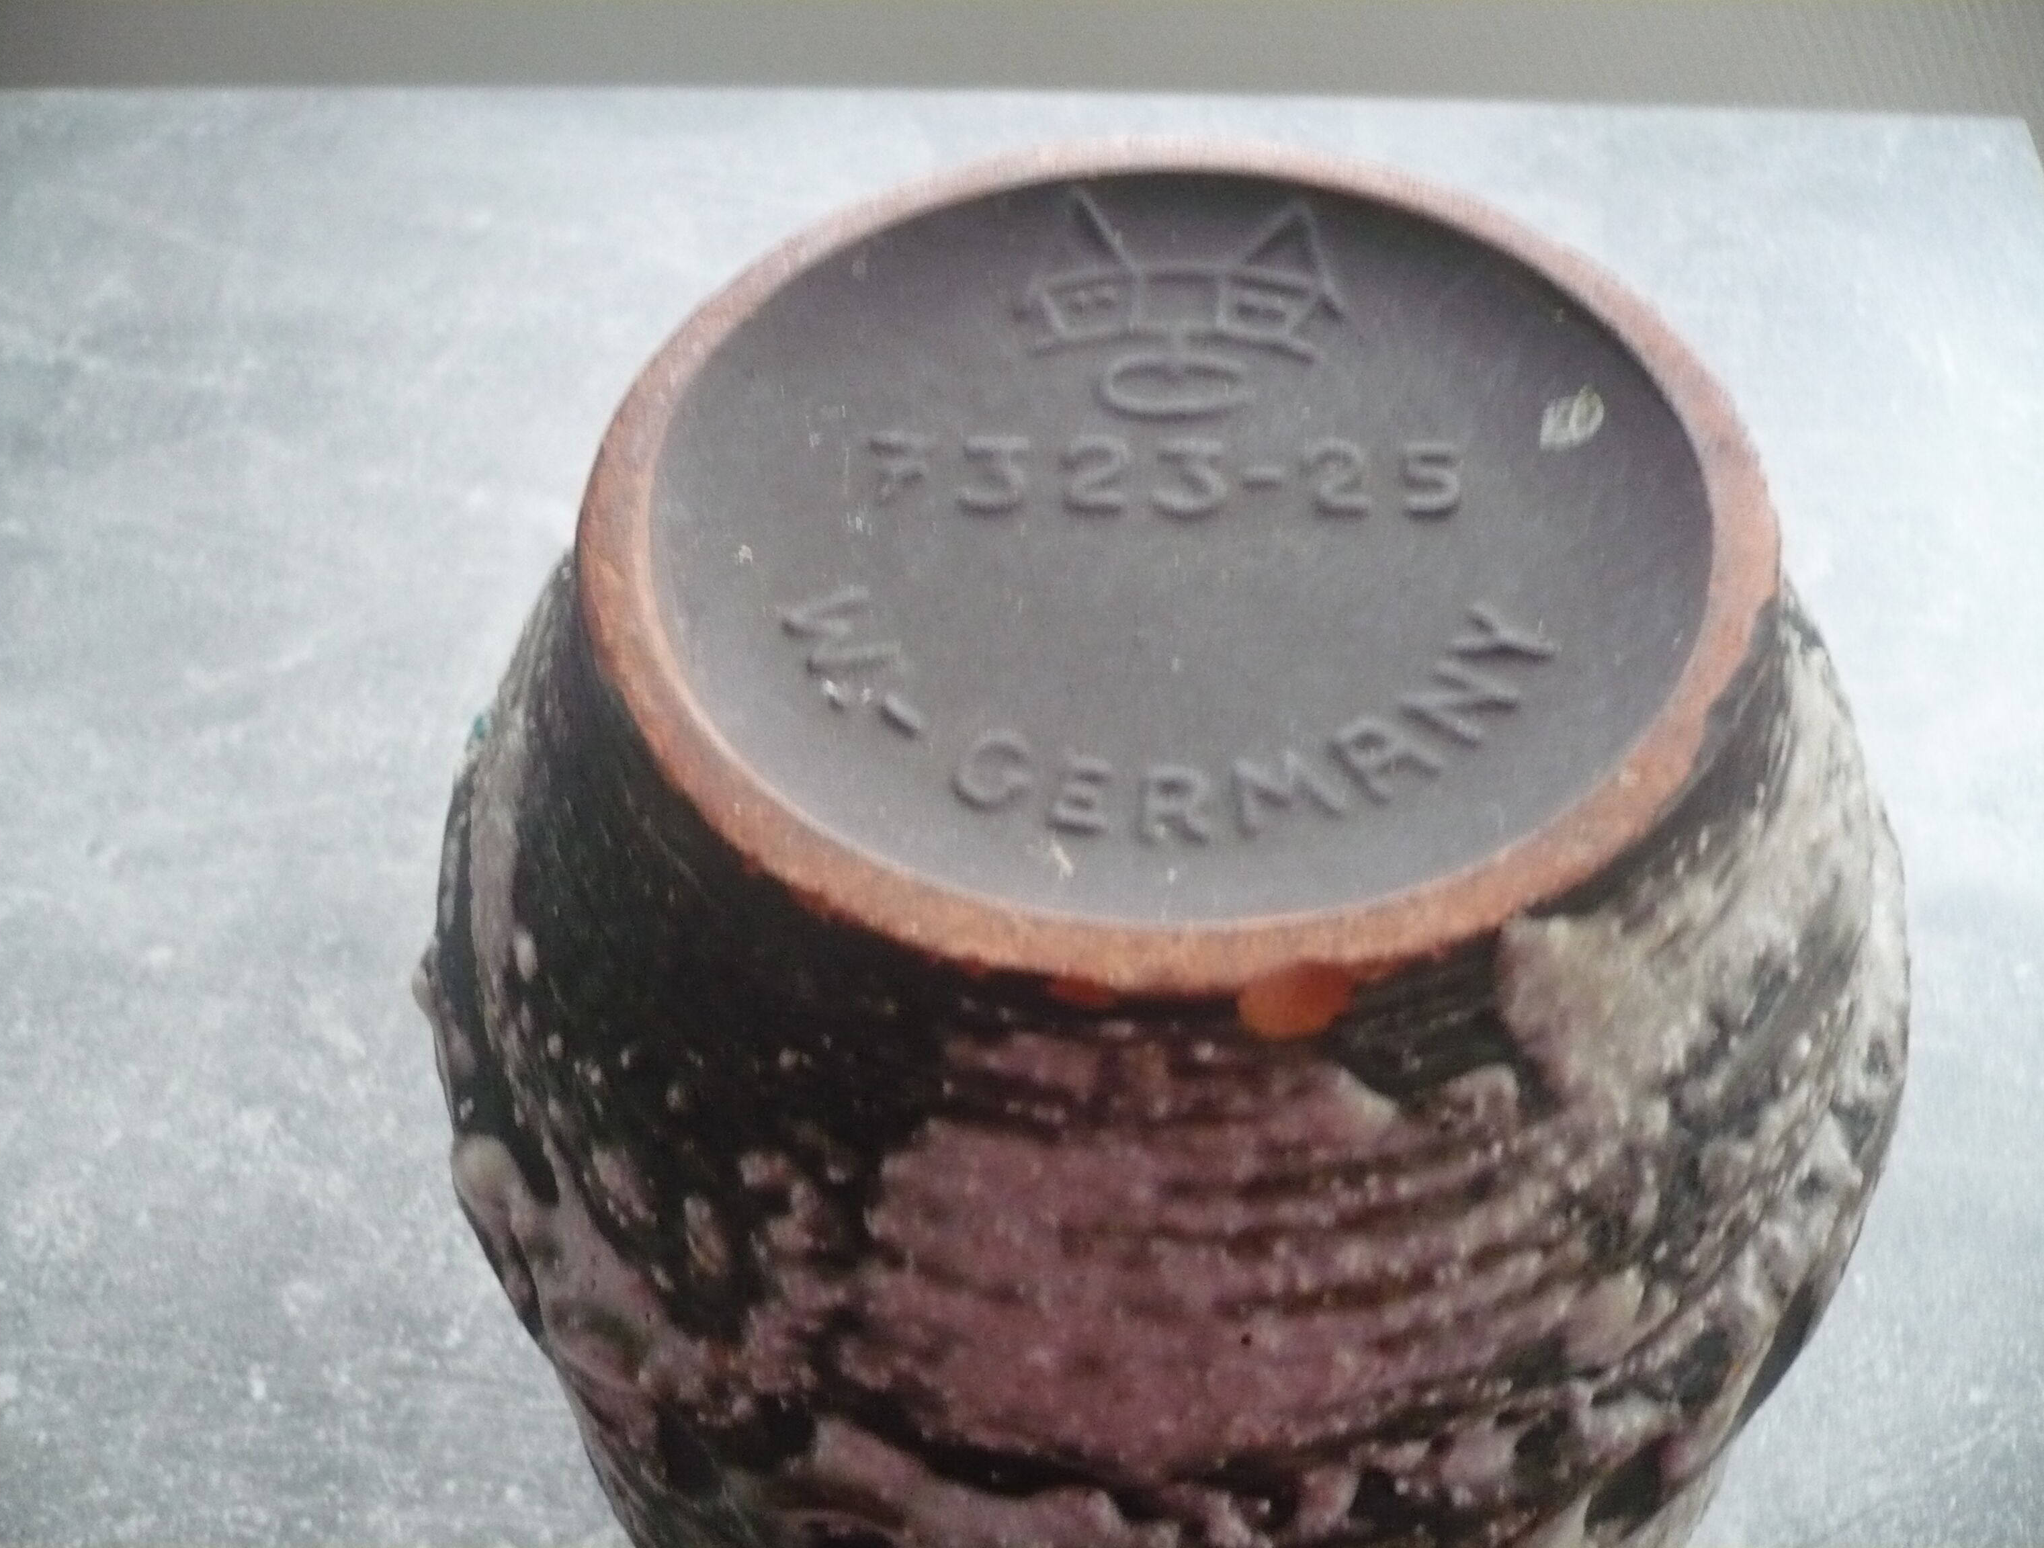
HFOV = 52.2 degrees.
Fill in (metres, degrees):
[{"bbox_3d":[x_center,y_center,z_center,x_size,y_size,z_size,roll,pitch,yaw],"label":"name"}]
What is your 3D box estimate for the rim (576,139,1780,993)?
[{"bbox_3d":[0.011,-0.019,0.155,0.086,0.008,0.086,-3,52,0],"label":"rim"}]

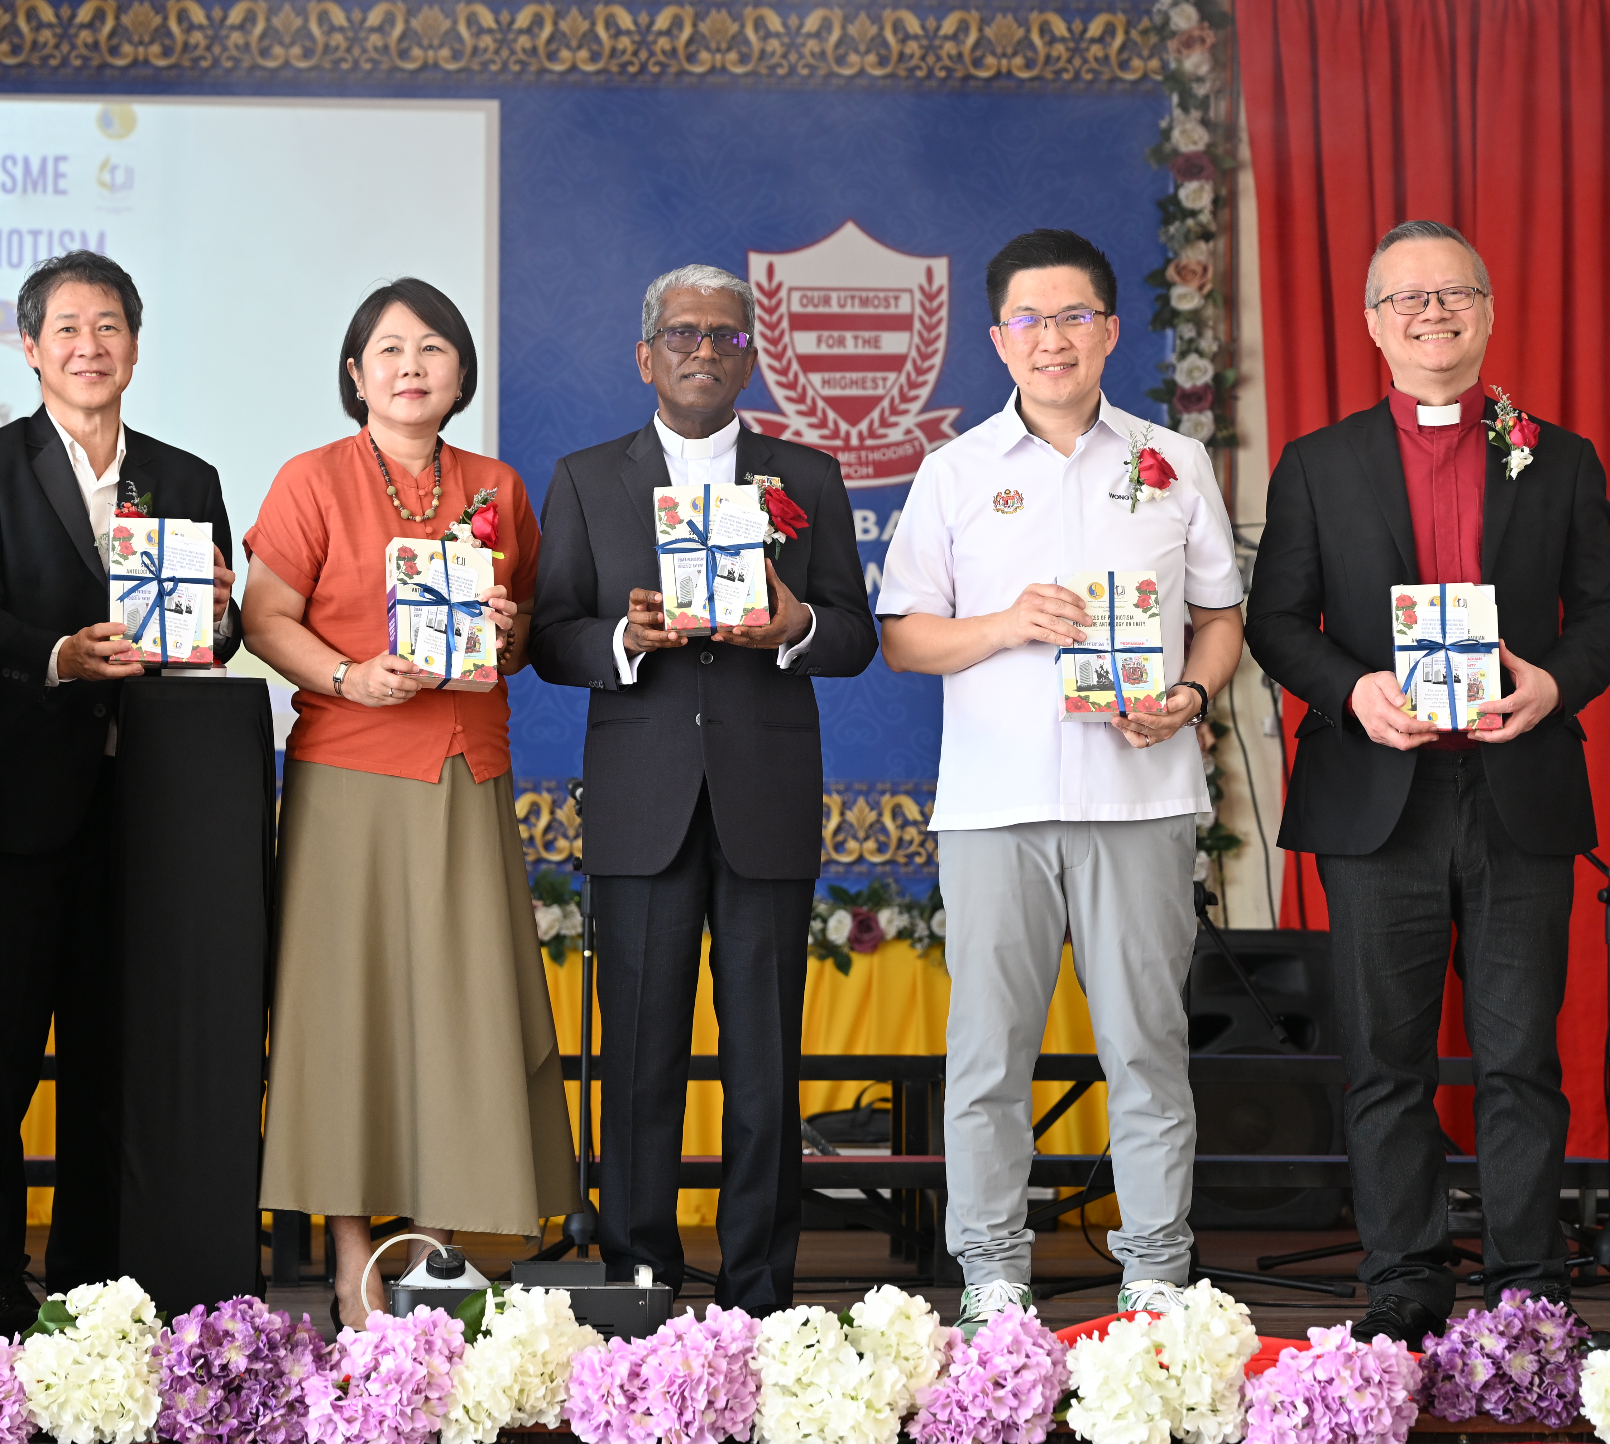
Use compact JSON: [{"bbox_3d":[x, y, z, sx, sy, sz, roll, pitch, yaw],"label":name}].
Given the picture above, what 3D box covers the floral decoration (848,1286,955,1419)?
[{"bbox_3d":[0.130,0.870,10.000,0.150,0.170,0.150,0,1,0],"label":"floral decoration"}]

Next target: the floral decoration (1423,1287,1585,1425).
[{"bbox_3d":[0.881,0.801,9.100,0.205,0.175,0.190,0,-2,0],"label":"floral decoration"}]

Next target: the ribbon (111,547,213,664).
[{"bbox_3d":[-0.940,-0.181,10.550,0.150,0.190,0.042,1,-12,-9],"label":"ribbon"}]

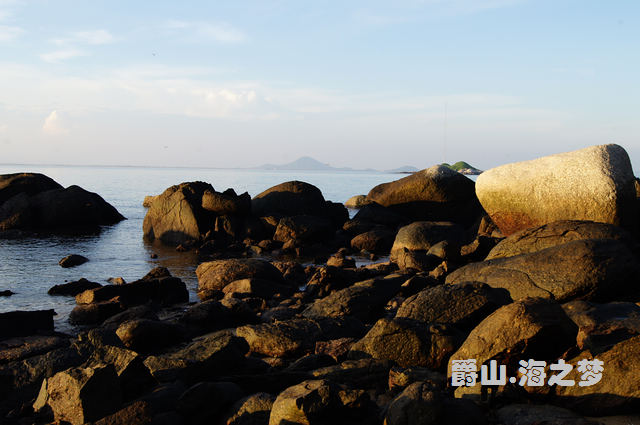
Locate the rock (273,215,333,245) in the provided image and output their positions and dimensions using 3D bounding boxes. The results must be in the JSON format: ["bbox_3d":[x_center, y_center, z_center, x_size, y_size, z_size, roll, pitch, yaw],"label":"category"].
[{"bbox_3d":[-0.460,0.447,19.600,1.500,0.780,1.200,1,3,0],"label":"rock"}]

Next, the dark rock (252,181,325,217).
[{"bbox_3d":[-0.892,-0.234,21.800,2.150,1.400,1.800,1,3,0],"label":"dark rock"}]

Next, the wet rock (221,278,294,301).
[{"bbox_3d":[-0.990,1.264,12.200,1.211,0.321,0.727,2,3,15],"label":"wet rock"}]

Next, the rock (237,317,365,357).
[{"bbox_3d":[-0.183,1.173,7.000,1.150,0.350,0.700,1,3,-5],"label":"rock"}]

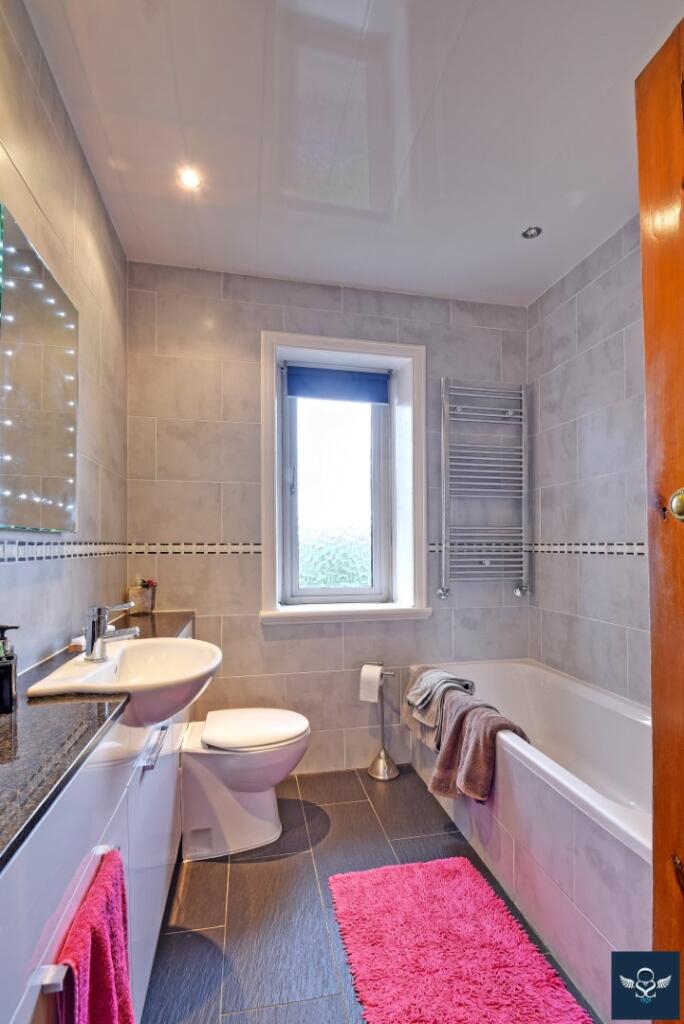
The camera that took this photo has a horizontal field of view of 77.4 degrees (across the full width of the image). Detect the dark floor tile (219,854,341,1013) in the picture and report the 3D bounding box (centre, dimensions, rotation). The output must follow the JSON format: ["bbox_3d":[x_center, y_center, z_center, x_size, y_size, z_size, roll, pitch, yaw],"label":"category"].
[{"bbox_3d":[-0.205,1.273,1.338,0.303,0.012,0.514,1,-3,-12],"label":"dark floor tile"}]

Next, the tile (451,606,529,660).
[{"bbox_3d":[0.819,0.665,2.331,0.455,0.294,0.012,0,-2,-11],"label":"tile"}]

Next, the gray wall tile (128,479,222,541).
[{"bbox_3d":[-0.793,-0.003,2.050,0.424,0.287,0.012,1,-3,-12],"label":"gray wall tile"}]

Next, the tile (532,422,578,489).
[{"bbox_3d":[1.095,-0.286,2.229,0.012,0.300,0.360,0,-2,-11],"label":"tile"}]

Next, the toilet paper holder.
[{"bbox_3d":[0.202,1.021,2.108,0.160,0.540,0.150,0,-2,-11],"label":"toilet paper holder"}]

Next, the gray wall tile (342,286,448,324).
[{"bbox_3d":[0.303,-1.106,2.290,0.602,0.141,0.012,0,-2,-11],"label":"gray wall tile"}]

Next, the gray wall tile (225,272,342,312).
[{"bbox_3d":[-0.287,-1.111,2.172,0.602,0.141,0.012,0,-2,-11],"label":"gray wall tile"}]

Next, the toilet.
[{"bbox_3d":[-0.370,1.067,1.698,0.495,0.430,0.350,0,-2,-11],"label":"toilet"}]

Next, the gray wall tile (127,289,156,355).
[{"bbox_3d":[-0.949,-0.902,2.034,0.127,0.298,0.012,0,-2,-11],"label":"gray wall tile"}]

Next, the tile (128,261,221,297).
[{"bbox_3d":[-0.810,-1.131,2.097,0.432,0.137,0.012,1,-3,-12],"label":"tile"}]

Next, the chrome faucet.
[{"bbox_3d":[-0.642,0.335,1.196,0.138,0.152,0.052,1,-3,-12],"label":"chrome faucet"}]

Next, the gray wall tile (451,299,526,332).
[{"bbox_3d":[0.851,-1.125,2.454,0.482,0.154,0.012,1,-3,-12],"label":"gray wall tile"}]

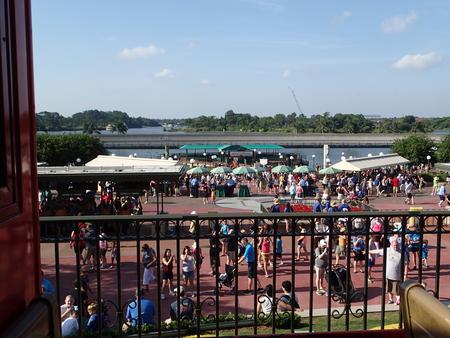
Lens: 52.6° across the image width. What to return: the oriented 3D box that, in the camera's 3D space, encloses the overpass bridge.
[{"bbox_3d":[13.490,-8.360,135.000,104.000,4.200,8.000,0,6,0],"label":"overpass bridge"}]

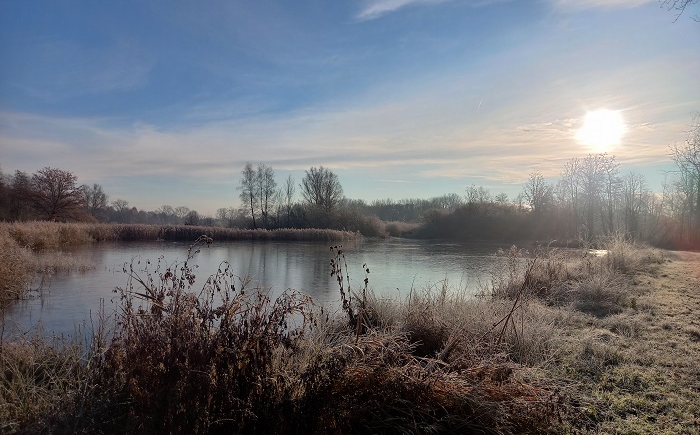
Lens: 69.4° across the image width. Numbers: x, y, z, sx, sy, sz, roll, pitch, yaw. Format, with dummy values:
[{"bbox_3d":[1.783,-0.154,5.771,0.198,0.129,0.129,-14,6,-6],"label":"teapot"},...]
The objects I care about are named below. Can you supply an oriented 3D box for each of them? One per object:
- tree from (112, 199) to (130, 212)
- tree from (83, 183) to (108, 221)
[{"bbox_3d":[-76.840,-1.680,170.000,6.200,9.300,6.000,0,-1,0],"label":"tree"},{"bbox_3d":[-50.350,-2.180,100.000,5.200,9.200,5.200,0,-1,0],"label":"tree"}]

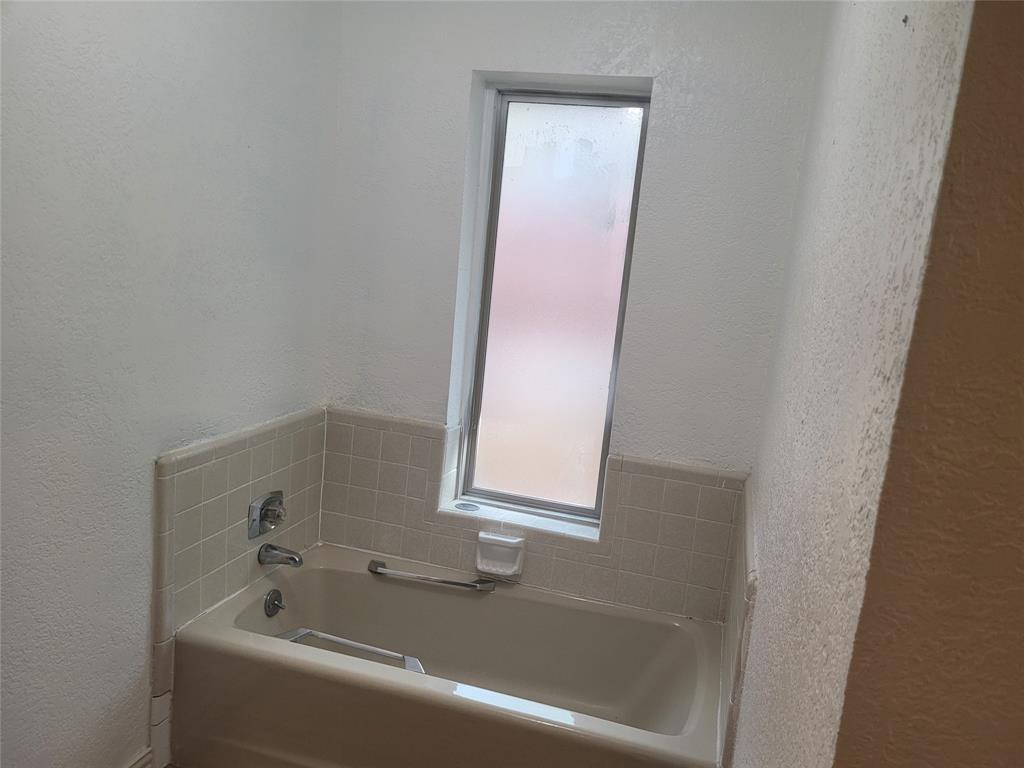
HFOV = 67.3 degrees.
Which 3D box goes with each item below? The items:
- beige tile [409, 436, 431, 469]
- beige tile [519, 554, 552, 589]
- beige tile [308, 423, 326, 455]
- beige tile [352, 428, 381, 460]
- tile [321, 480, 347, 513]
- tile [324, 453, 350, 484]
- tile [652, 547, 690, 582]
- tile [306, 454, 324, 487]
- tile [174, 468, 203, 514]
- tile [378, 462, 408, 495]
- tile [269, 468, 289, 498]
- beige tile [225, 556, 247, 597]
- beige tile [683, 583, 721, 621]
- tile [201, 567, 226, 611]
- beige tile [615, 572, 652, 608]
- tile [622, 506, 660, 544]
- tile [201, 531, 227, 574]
[{"bbox_3d":[-0.320,0.242,2.672,0.073,0.108,0.008,8,10,16],"label":"beige tile"},{"bbox_3d":[0.085,0.628,2.589,0.108,0.109,0.008,8,10,16],"label":"beige tile"},{"bbox_3d":[-0.685,0.196,2.696,0.008,0.108,0.102,8,10,15],"label":"beige tile"},{"bbox_3d":[-0.512,0.213,2.717,0.108,0.108,0.009,8,10,15],"label":"beige tile"},{"bbox_3d":[-0.636,0.413,2.776,0.108,0.109,0.008,8,10,16],"label":"tile"},{"bbox_3d":[-0.626,0.306,2.767,0.109,0.108,0.010,8,10,16],"label":"tile"},{"bbox_3d":[0.517,0.577,2.459,0.108,0.108,0.010,8,10,16],"label":"tile"},{"bbox_3d":[-0.695,0.304,2.715,0.008,0.108,0.102,8,10,15],"label":"tile"},{"bbox_3d":[-0.872,0.287,2.077,0.008,0.108,0.108,8,10,15],"label":"tile"},{"bbox_3d":[-0.415,0.336,2.708,0.108,0.108,0.010,8,10,16],"label":"tile"},{"bbox_3d":[-0.758,0.333,2.507,0.008,0.109,0.108,8,10,16],"label":"tile"},{"bbox_3d":[-0.840,0.579,2.341,0.008,0.108,0.108,8,10,15],"label":"beige tile"},{"bbox_3d":[0.613,0.702,2.459,0.108,0.108,0.009,8,10,15],"label":"beige tile"},{"bbox_3d":[-0.871,0.595,2.237,0.008,0.108,0.108,8,10,15],"label":"tile"},{"bbox_3d":[0.401,0.673,2.517,0.108,0.108,0.008,8,10,16],"label":"beige tile"},{"bbox_3d":[0.419,0.454,2.460,0.108,0.108,0.008,8,10,15],"label":"tile"},{"bbox_3d":[-0.868,0.491,2.236,0.008,0.108,0.108,8,10,16],"label":"tile"}]

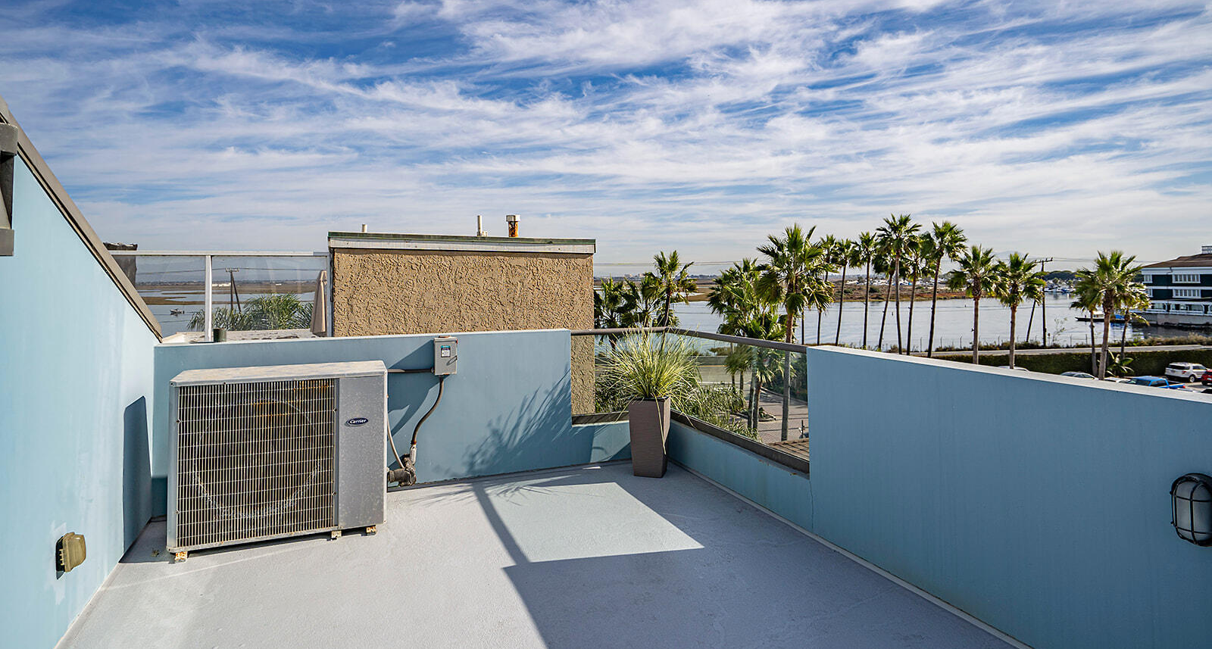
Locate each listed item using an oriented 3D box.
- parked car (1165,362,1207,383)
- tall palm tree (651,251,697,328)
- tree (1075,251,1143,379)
[{"bbox_3d":[54.352,4.343,56.478,4.950,1.780,1.980,-2,4,-22],"label":"parked car"},{"bbox_3d":[5.000,0.374,44.381,3.300,11.560,3.300,0,4,6],"label":"tall palm tree"},{"bbox_3d":[43.622,-0.437,52.890,4.500,11.858,4.500,3,5,39],"label":"tree"}]

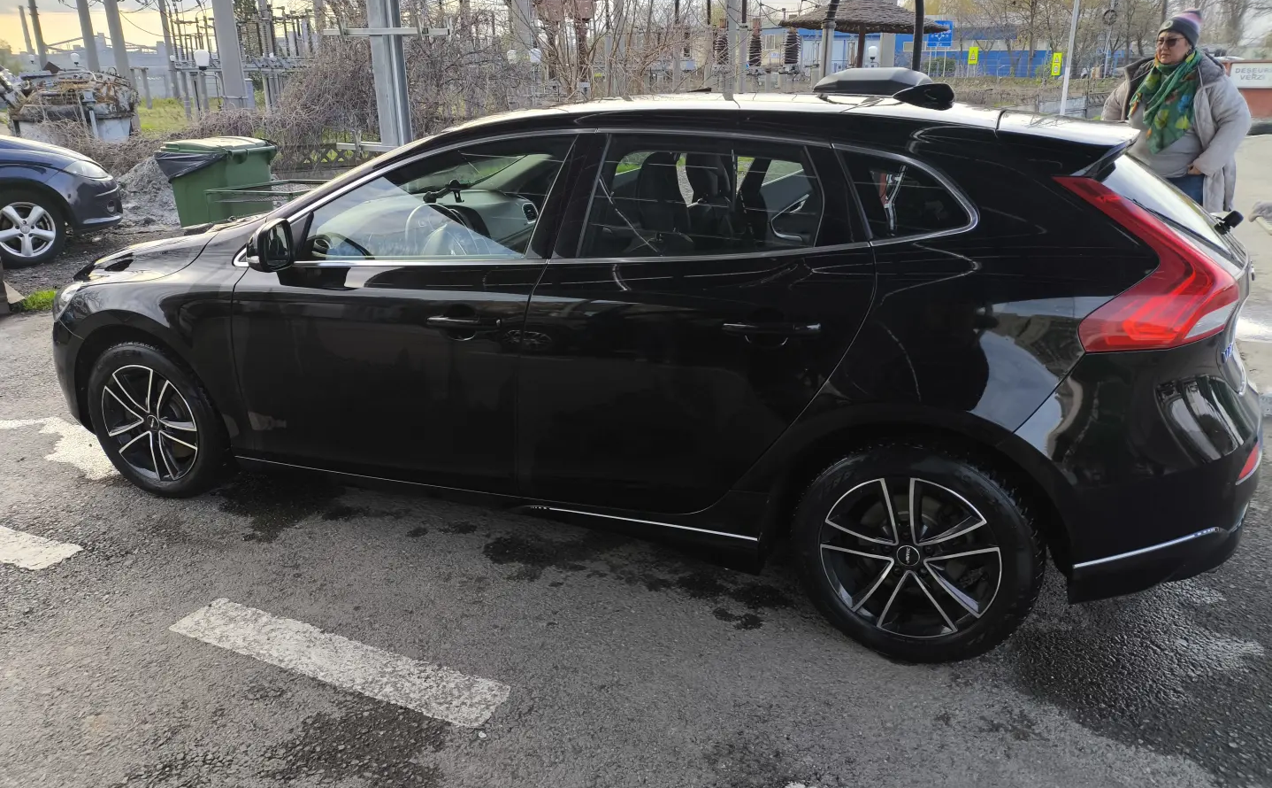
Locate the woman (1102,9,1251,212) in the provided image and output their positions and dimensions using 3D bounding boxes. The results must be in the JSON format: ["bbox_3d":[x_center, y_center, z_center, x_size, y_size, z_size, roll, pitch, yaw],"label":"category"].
[{"bbox_3d":[2.538,-0.920,4.463,0.400,1.750,0.610,-13,22,-32],"label":"woman"}]

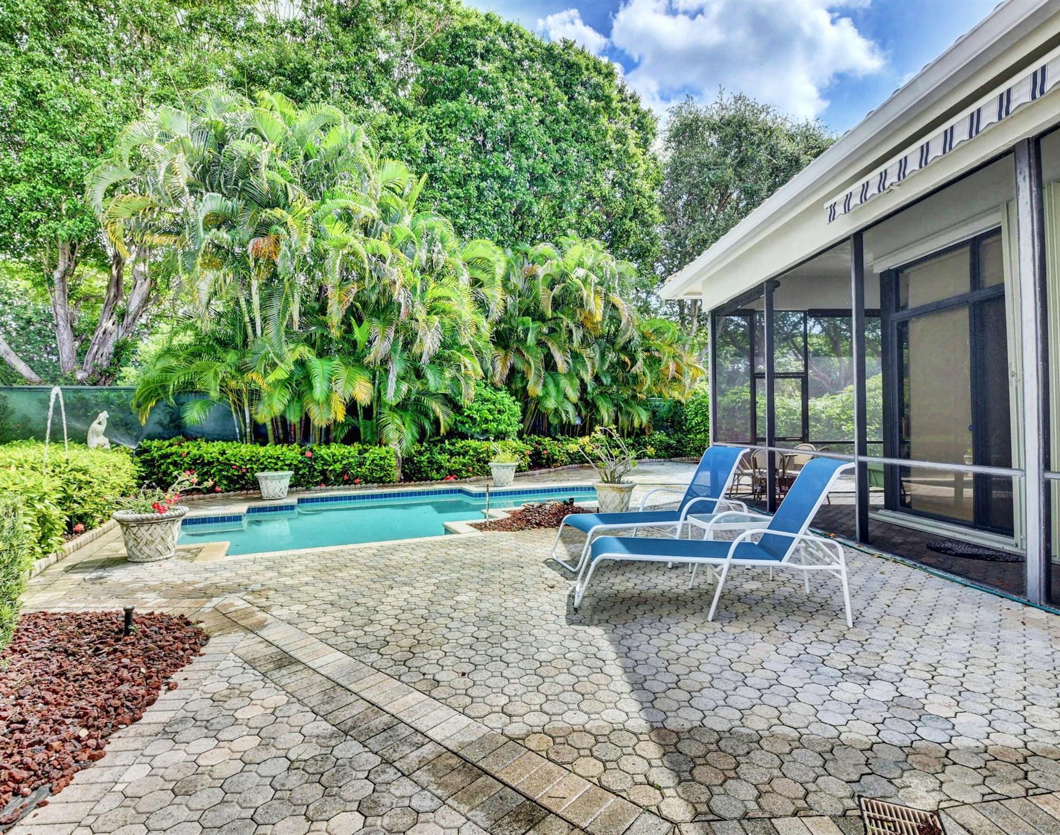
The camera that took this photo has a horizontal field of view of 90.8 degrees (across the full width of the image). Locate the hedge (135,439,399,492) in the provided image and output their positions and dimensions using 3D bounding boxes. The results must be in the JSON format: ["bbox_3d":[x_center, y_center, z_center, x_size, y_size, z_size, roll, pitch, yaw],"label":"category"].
[{"bbox_3d":[-5.020,0.962,10.180,4.700,0.880,0.950,0,-1,-23],"label":"hedge"}]

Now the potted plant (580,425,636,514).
[{"bbox_3d":[1.086,0.724,6.930,0.850,1.200,0.780,-1,-1,9],"label":"potted plant"}]

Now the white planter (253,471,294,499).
[{"bbox_3d":[-4.360,1.165,8.930,0.590,0.435,0.590,0,-1,-26],"label":"white planter"}]

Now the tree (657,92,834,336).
[{"bbox_3d":[8.011,-5.614,20.000,8.500,14.000,8.500,-1,-1,23],"label":"tree"}]

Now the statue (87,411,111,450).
[{"bbox_3d":[-7.577,0.253,9.200,0.340,0.750,0.280,0,-1,-28],"label":"statue"}]

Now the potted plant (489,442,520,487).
[{"bbox_3d":[-0.507,0.934,10.600,0.640,0.870,0.620,0,-1,-3],"label":"potted plant"}]

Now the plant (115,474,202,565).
[{"bbox_3d":[-3.615,0.940,5.082,0.710,0.810,0.630,0,-1,-36],"label":"plant"}]

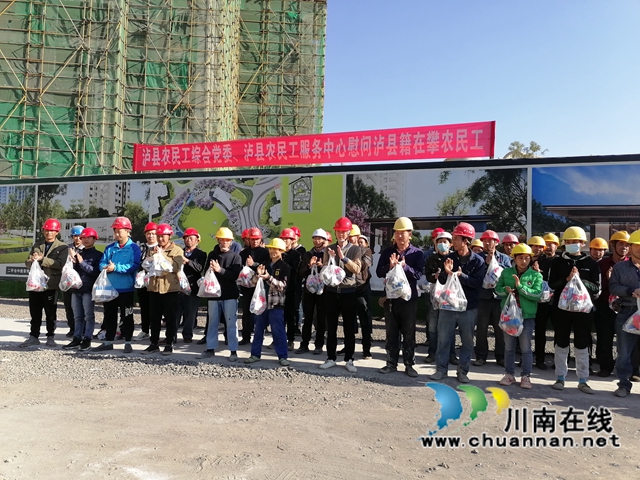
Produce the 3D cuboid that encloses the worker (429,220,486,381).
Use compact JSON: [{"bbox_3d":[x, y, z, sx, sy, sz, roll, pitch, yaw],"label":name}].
[{"bbox_3d":[1.501,0.682,5.450,0.540,1.738,0.480,0,-2,31],"label":"worker"}]

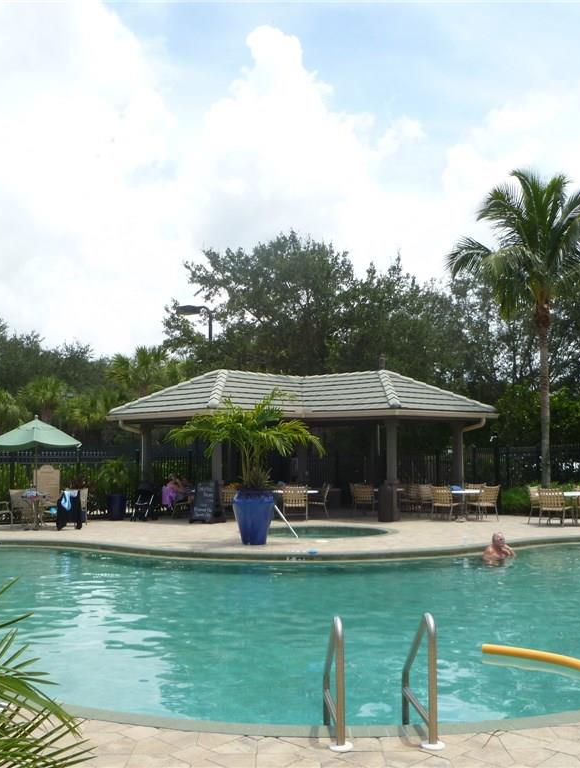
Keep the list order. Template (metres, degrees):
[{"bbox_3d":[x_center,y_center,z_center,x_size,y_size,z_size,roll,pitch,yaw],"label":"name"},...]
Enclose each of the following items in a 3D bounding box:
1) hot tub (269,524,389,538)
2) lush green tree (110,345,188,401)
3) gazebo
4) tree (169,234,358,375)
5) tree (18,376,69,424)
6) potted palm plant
[{"bbox_3d":[0.726,3.408,17.946,2.900,0.420,2.950,0,-5,0],"label":"hot tub"},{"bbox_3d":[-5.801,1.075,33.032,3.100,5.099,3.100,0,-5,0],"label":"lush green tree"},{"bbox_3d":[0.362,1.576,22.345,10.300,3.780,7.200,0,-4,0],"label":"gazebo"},{"bbox_3d":[-1.139,-0.946,33.159,7.300,10.410,7.000,0,-4,0],"label":"tree"},{"bbox_3d":[-12.185,2.272,40.947,2.700,5.100,2.700,0,-4,0],"label":"tree"},{"bbox_3d":[-0.813,1.527,15.129,2.750,2.820,2.600,0,-4,0],"label":"potted palm plant"}]

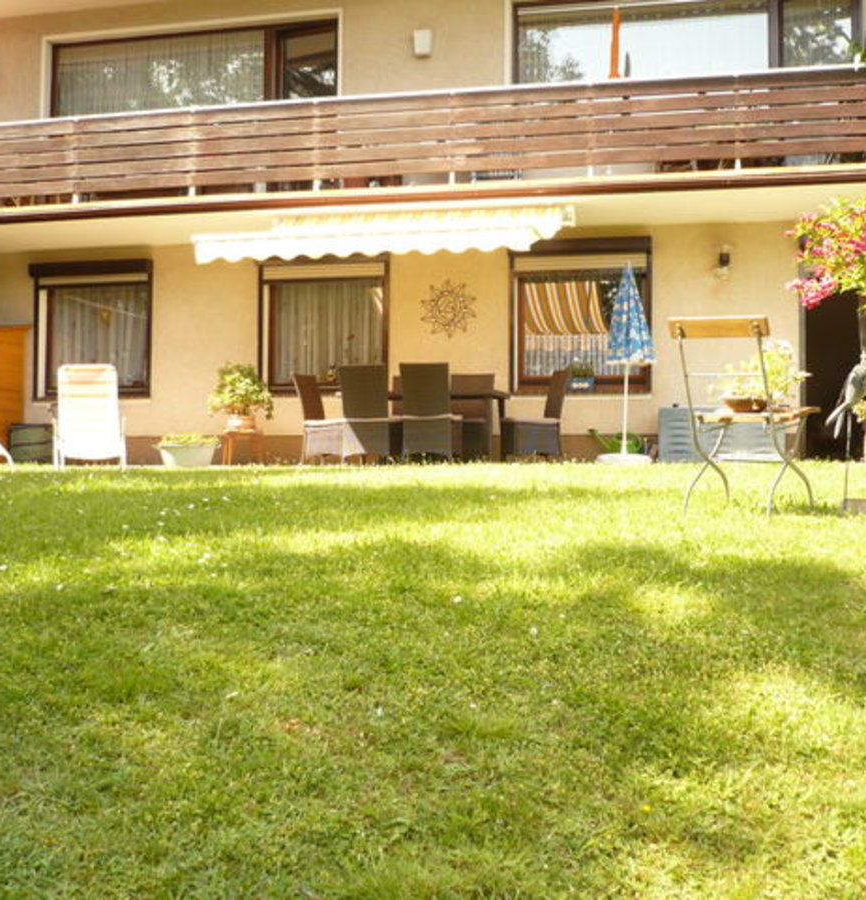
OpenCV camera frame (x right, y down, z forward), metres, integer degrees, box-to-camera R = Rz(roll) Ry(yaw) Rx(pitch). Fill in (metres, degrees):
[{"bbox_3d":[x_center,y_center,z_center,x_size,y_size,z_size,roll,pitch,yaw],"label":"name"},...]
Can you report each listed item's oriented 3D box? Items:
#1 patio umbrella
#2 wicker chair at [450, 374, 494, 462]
[{"bbox_3d":[1.857,-0.793,11.524,0.490,1.920,0.490,0,-2,13],"label":"patio umbrella"},{"bbox_3d":[0.380,-0.303,12.766,0.490,1.000,0.600,0,-2,13],"label":"wicker chair"}]

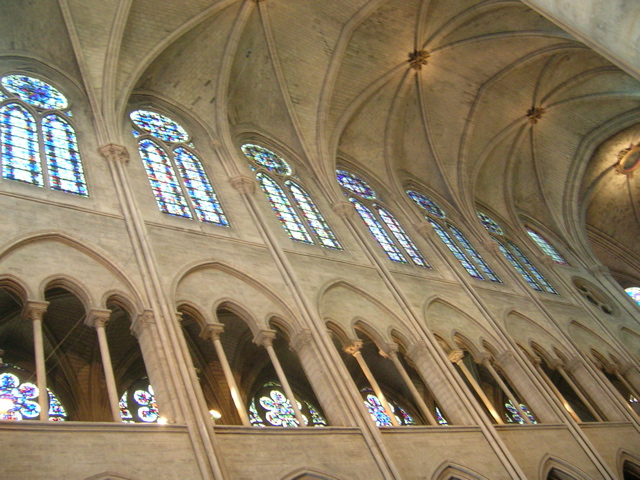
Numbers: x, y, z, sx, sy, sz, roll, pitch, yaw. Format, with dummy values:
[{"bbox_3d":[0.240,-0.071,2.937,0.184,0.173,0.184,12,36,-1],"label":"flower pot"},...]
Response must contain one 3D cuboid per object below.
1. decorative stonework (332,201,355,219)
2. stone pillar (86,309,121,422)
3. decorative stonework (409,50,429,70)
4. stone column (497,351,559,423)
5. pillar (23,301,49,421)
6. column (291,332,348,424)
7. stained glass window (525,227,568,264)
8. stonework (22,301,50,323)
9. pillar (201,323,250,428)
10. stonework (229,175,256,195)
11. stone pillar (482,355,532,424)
[{"bbox_3d":[1.171,-1.476,31.993,1.050,0.800,0.700,12,-57,-36],"label":"decorative stonework"},{"bbox_3d":[-5.567,3.410,17.057,0.620,3.750,0.620,12,-57,-36],"label":"stone pillar"},{"bbox_3d":[5.872,-10.590,38.200,1.000,0.550,1.000,-16,-44,-16],"label":"decorative stonework"},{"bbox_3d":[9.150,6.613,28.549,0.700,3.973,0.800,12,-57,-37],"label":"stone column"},{"bbox_3d":[-6.958,3.064,16.039,0.620,3.750,0.620,12,-57,-36],"label":"pillar"},{"bbox_3d":[-0.030,4.656,21.202,0.950,3.900,0.850,12,-57,-36],"label":"column"},{"bbox_3d":[15.981,0.454,46.148,1.900,3.700,0.250,12,-57,-36],"label":"stained glass window"},{"bbox_3d":[-7.672,1.930,17.443,0.550,0.500,0.550,12,-57,-37],"label":"stonework"},{"bbox_3d":[-2.699,4.068,19.478,0.500,3.973,0.500,12,-57,-37],"label":"pillar"},{"bbox_3d":[-3.397,-2.435,28.698,1.050,0.800,0.700,12,-57,-36],"label":"stonework"},{"bbox_3d":[8.196,6.408,27.819,0.500,3.973,0.500,12,-57,-37],"label":"stone pillar"}]

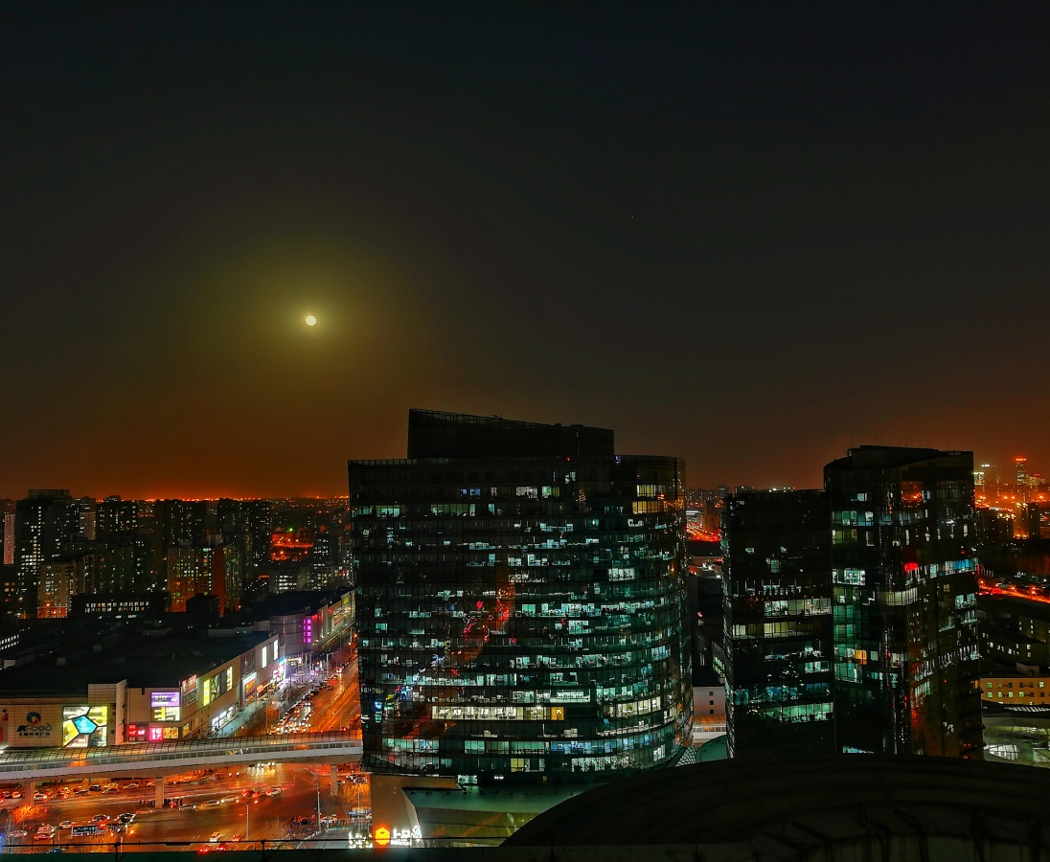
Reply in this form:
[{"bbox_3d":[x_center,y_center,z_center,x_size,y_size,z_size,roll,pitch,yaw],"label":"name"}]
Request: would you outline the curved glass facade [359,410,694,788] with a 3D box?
[{"bbox_3d":[2.000,41.060,223.430,85.000,93.000,42.000,0,-3,-3],"label":"curved glass facade"}]

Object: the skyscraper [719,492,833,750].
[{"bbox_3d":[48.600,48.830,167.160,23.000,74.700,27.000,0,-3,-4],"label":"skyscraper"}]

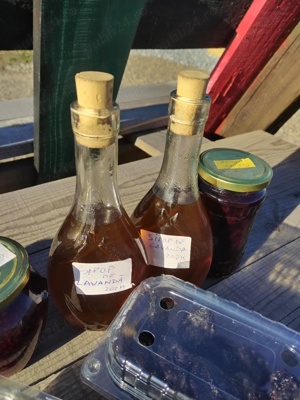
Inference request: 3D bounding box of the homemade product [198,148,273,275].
[{"bbox_3d":[0.093,0.018,0.388,0.085,0.146,0.085,5,35,0],"label":"homemade product"}]

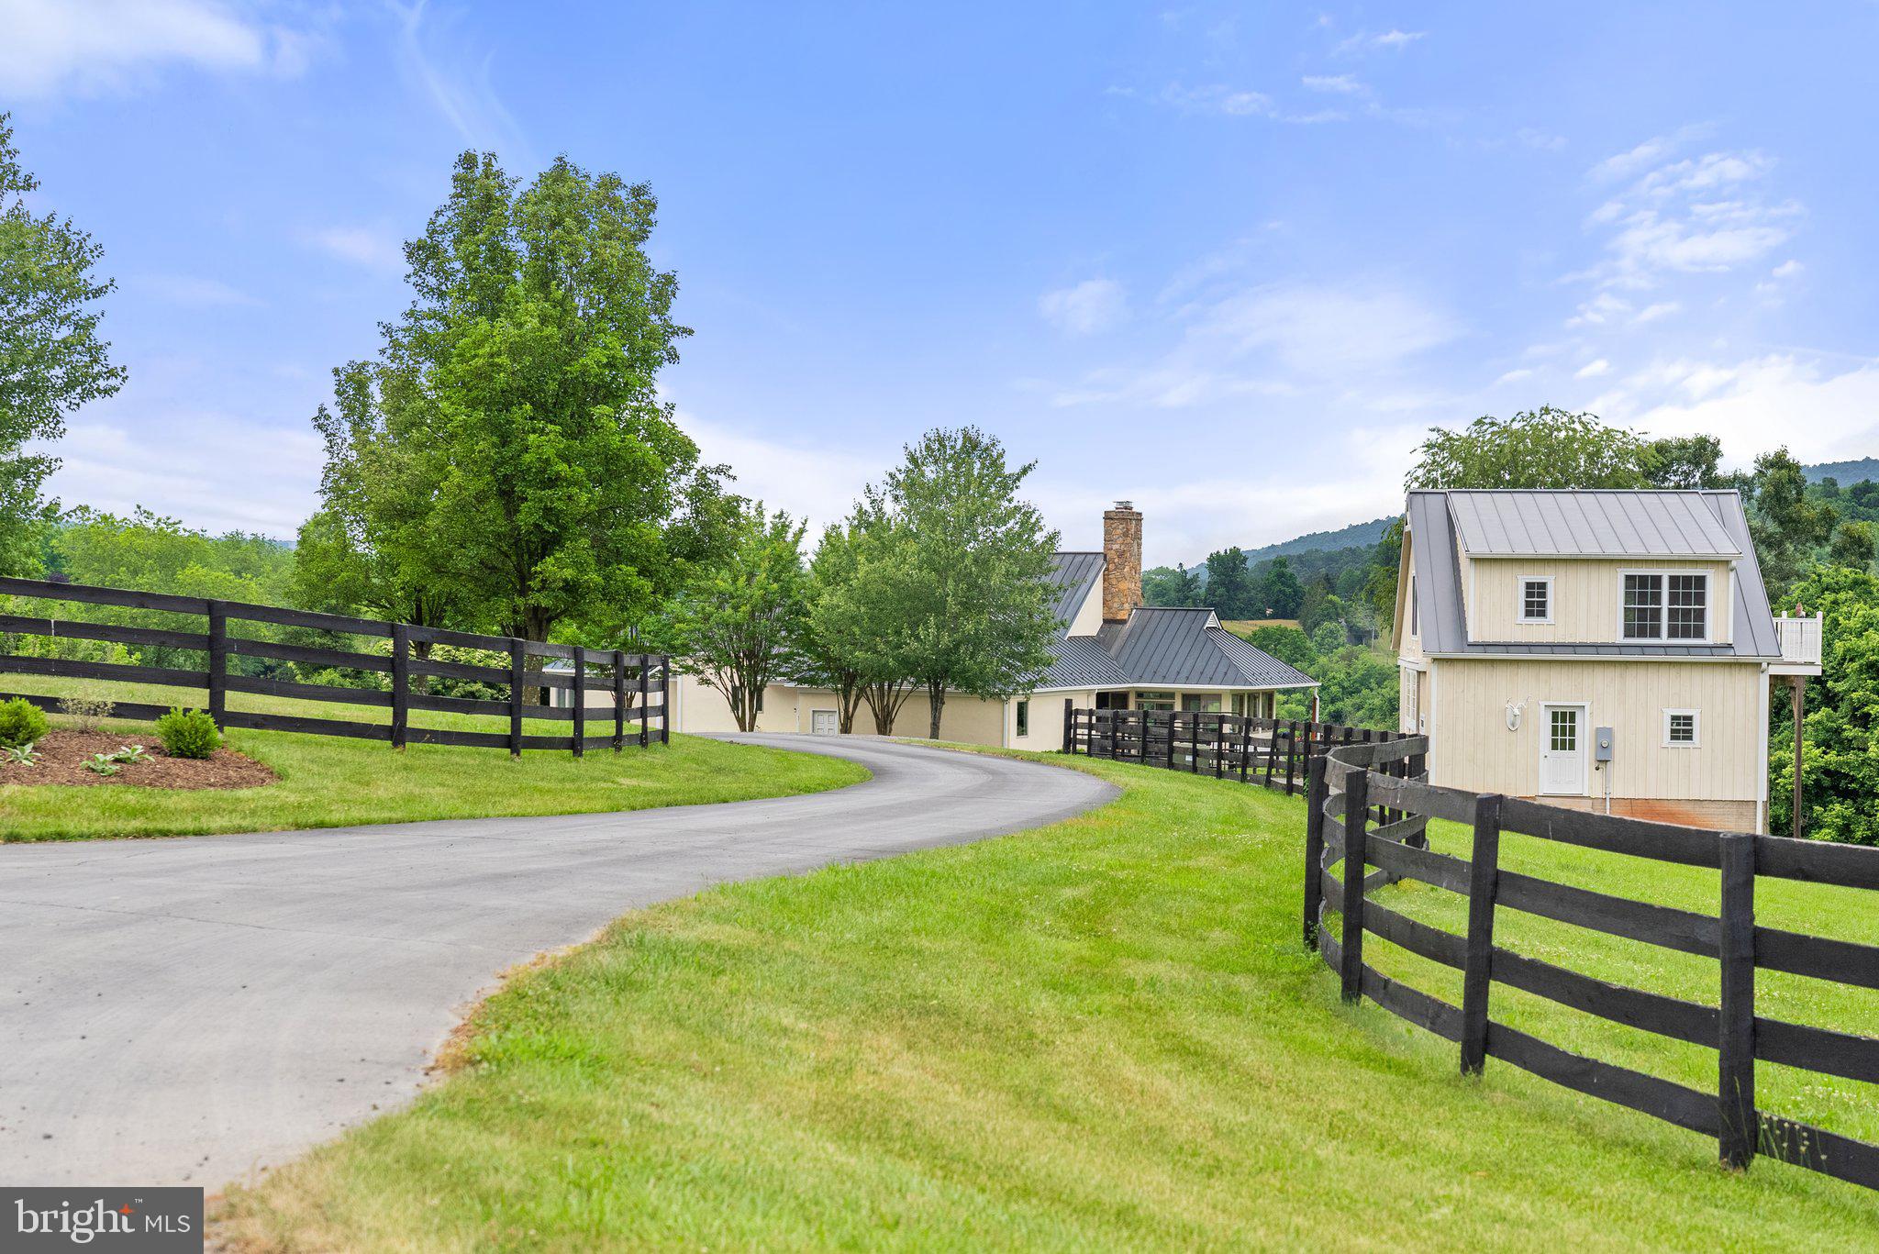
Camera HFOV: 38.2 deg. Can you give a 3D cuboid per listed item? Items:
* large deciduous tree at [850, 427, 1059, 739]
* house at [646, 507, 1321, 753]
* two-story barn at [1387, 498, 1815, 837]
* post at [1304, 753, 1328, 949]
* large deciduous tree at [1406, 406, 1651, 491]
[{"bbox_3d":[0.511,-1.375,90.000,6.900,10.489,6.700,1,0,0],"label":"large deciduous tree"},{"bbox_3d":[1.603,-0.017,110.569,23.338,10.002,16.376,1,0,27],"label":"house"},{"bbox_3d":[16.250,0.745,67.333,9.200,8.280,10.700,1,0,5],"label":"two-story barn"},{"bbox_3d":[2.618,1.564,18.900,0.130,1.340,0.130,1,0,8],"label":"post"},{"bbox_3d":[19.729,-0.323,92.000,9.800,14.000,9.500,1,0,0],"label":"large deciduous tree"}]

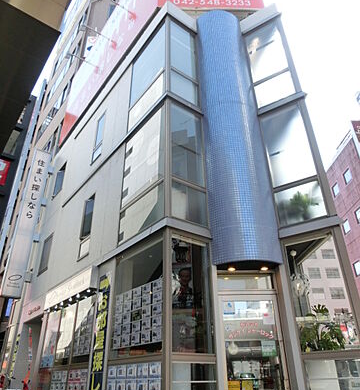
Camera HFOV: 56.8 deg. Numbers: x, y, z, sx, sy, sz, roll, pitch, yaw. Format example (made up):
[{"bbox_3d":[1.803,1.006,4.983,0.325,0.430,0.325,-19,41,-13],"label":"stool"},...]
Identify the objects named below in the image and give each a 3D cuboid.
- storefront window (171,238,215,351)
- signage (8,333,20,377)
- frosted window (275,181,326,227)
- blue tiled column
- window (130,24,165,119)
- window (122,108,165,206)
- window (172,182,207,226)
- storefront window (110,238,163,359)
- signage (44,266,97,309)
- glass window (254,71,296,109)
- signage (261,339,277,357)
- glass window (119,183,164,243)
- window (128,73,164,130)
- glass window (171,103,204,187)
[{"bbox_3d":[0.203,1.733,5.861,0.898,1.944,0.100,19,-35,-32],"label":"storefront window"},{"bbox_3d":[-6.210,6.049,12.529,0.070,1.520,0.400,19,-35,-32],"label":"signage"},{"bbox_3d":[2.531,0.200,7.029,0.980,0.880,0.100,-21,-35,32],"label":"frosted window"},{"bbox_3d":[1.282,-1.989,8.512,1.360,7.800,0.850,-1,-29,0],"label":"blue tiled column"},{"bbox_3d":[-0.963,-3.658,9.770,0.090,1.980,1.800,19,-35,-32],"label":"window"},{"bbox_3d":[-0.870,-0.864,7.879,0.100,2.028,1.844,20,-36,-32],"label":"window"},{"bbox_3d":[0.176,0.185,6.741,0.910,0.807,0.100,19,-35,-32],"label":"window"},{"bbox_3d":[-0.835,1.964,6.306,0.100,1.986,1.891,20,-36,-32],"label":"storefront window"},{"bbox_3d":[-3.144,2.738,9.410,0.220,0.530,3.500,19,-35,-32],"label":"signage"},{"bbox_3d":[2.388,-2.647,8.431,0.900,0.746,0.100,-18,-34,27],"label":"glass window"},{"bbox_3d":[1.646,2.845,6.172,0.291,0.270,0.015,0,-30,-3],"label":"signage"},{"bbox_3d":[-0.891,0.477,7.455,0.090,0.880,1.890,19,-35,-32],"label":"glass window"},{"bbox_3d":[-0.943,-2.370,9.053,0.090,0.870,1.800,19,-35,-32],"label":"window"},{"bbox_3d":[0.153,-1.149,7.499,0.943,2.026,0.100,19,-35,-32],"label":"glass window"}]

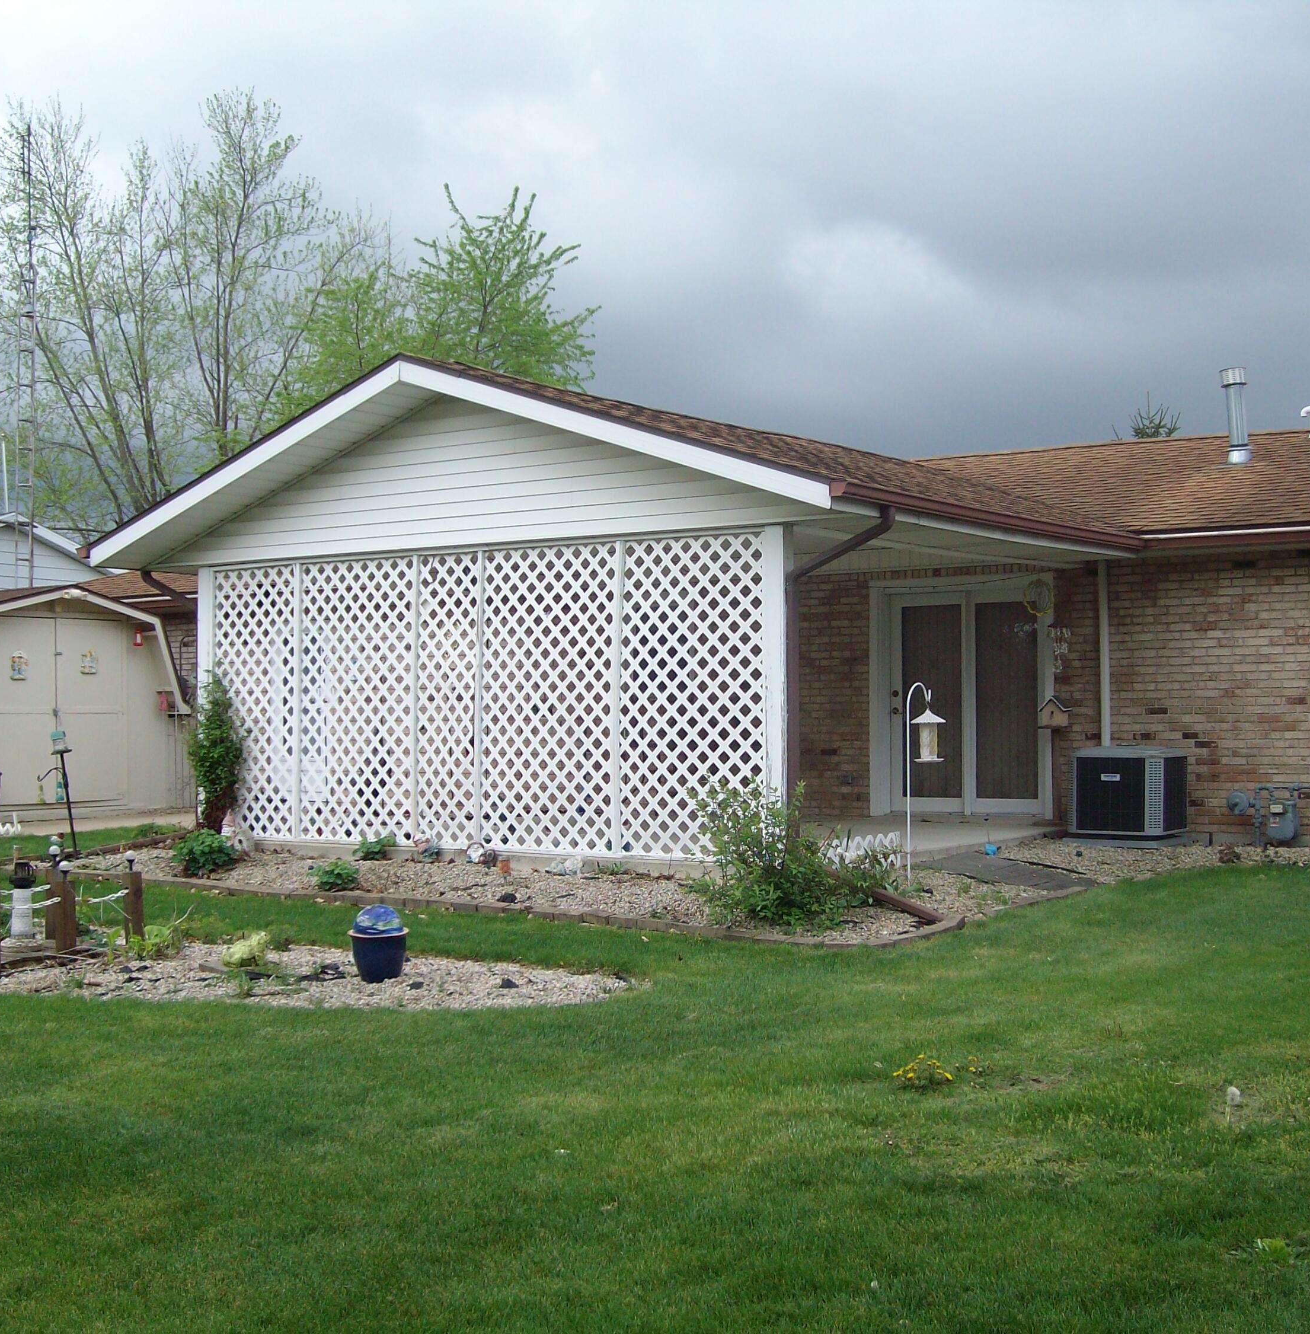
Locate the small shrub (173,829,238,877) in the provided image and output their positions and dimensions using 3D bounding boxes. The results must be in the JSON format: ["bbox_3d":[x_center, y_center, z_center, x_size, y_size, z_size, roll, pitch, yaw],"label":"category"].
[{"bbox_3d":[-3.087,1.274,12.350,0.440,0.320,0.420,0,-1,0],"label":"small shrub"}]

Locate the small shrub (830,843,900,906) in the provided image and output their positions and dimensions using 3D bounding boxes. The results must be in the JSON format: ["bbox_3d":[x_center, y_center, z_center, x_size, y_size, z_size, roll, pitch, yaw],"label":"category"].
[{"bbox_3d":[1.225,1.205,10.500,0.410,0.360,0.400,0,-1,0],"label":"small shrub"}]

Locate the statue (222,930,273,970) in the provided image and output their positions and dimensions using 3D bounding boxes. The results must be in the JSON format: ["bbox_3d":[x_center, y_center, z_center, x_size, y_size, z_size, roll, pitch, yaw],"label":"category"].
[{"bbox_3d":[-2.113,1.462,9.300,0.265,0.200,0.170,0,-1,6],"label":"statue"}]

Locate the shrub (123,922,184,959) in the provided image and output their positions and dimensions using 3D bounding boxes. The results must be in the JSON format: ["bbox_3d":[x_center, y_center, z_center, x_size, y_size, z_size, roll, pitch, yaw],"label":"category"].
[{"bbox_3d":[-2.713,1.480,9.700,0.320,0.200,0.300,0,-1,0],"label":"shrub"}]

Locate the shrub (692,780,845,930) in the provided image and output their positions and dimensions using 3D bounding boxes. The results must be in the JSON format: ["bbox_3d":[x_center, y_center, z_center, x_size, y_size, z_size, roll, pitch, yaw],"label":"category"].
[{"bbox_3d":[0.623,1.014,9.900,0.840,0.790,0.800,0,-1,0],"label":"shrub"}]

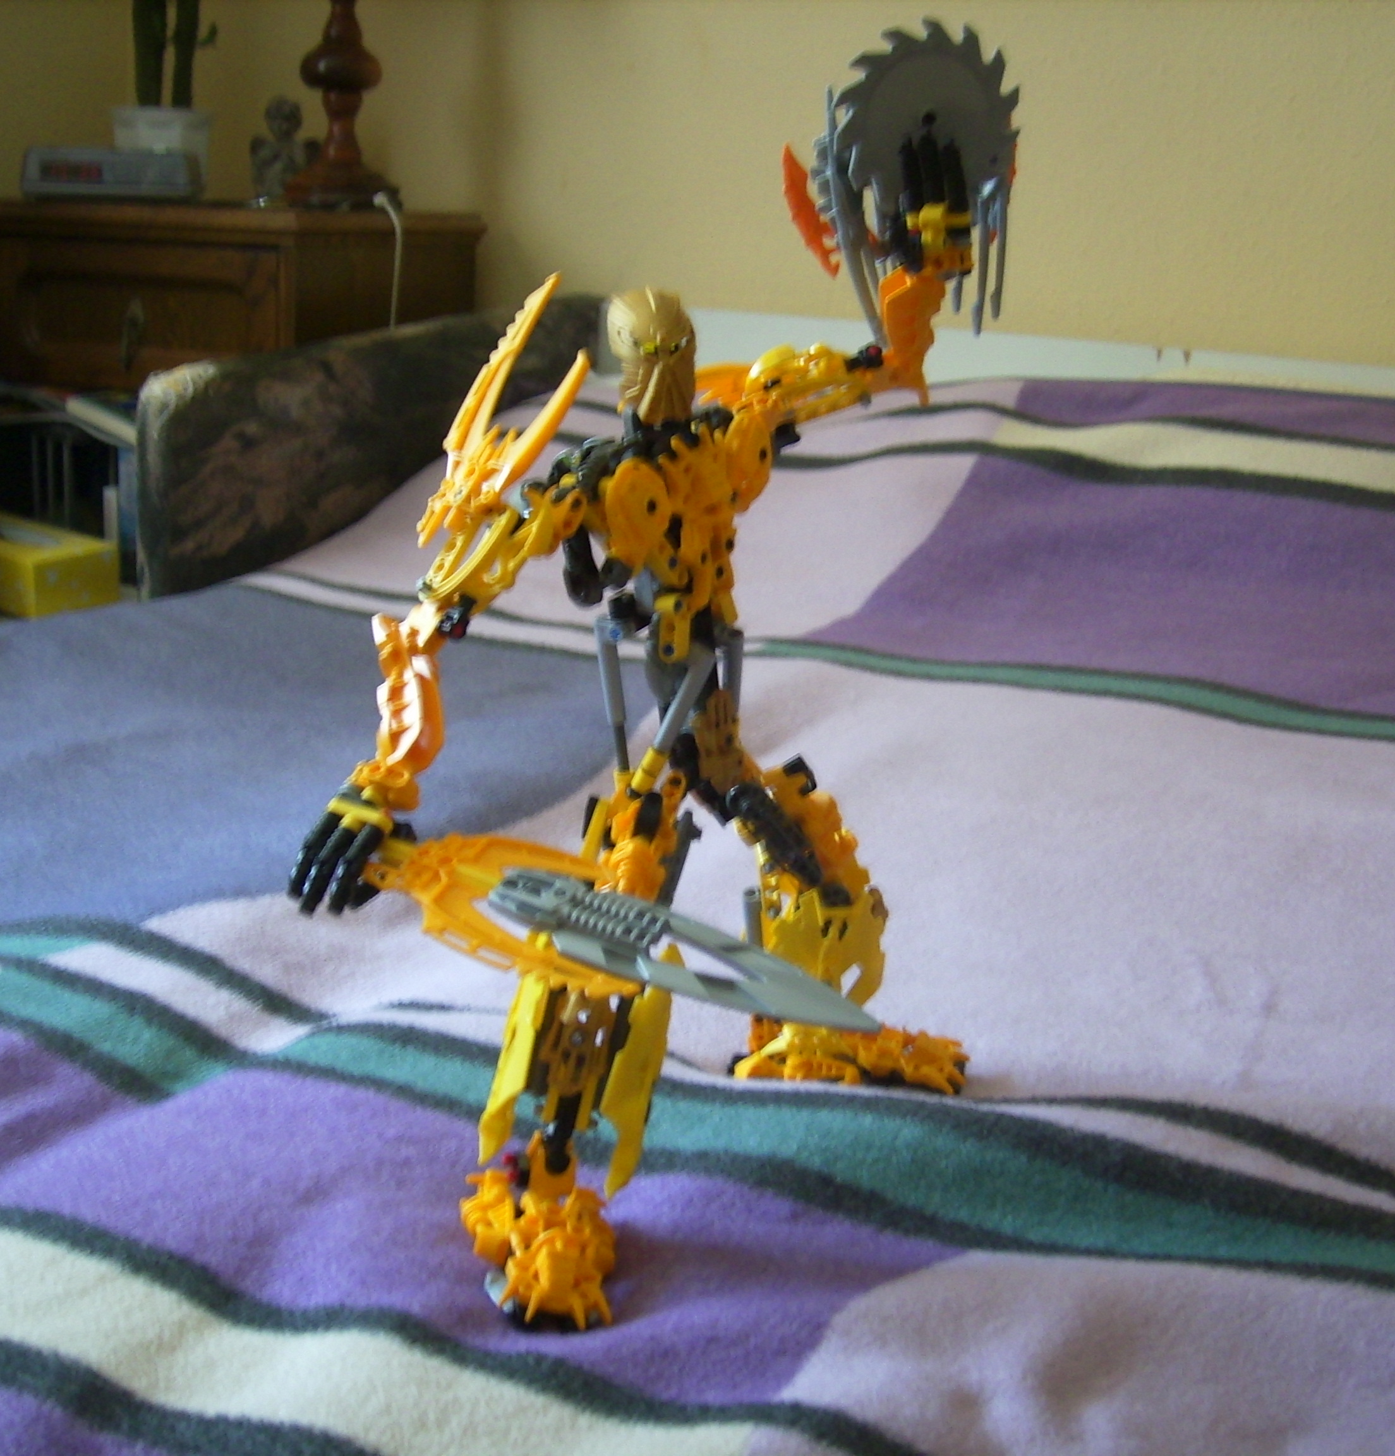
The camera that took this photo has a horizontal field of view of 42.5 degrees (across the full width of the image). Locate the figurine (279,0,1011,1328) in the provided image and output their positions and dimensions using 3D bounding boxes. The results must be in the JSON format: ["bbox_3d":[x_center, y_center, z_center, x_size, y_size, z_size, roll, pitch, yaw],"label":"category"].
[{"bbox_3d":[0.006,-0.026,0.597,0.273,0.413,0.218,-6,18,-24],"label":"figurine"}]

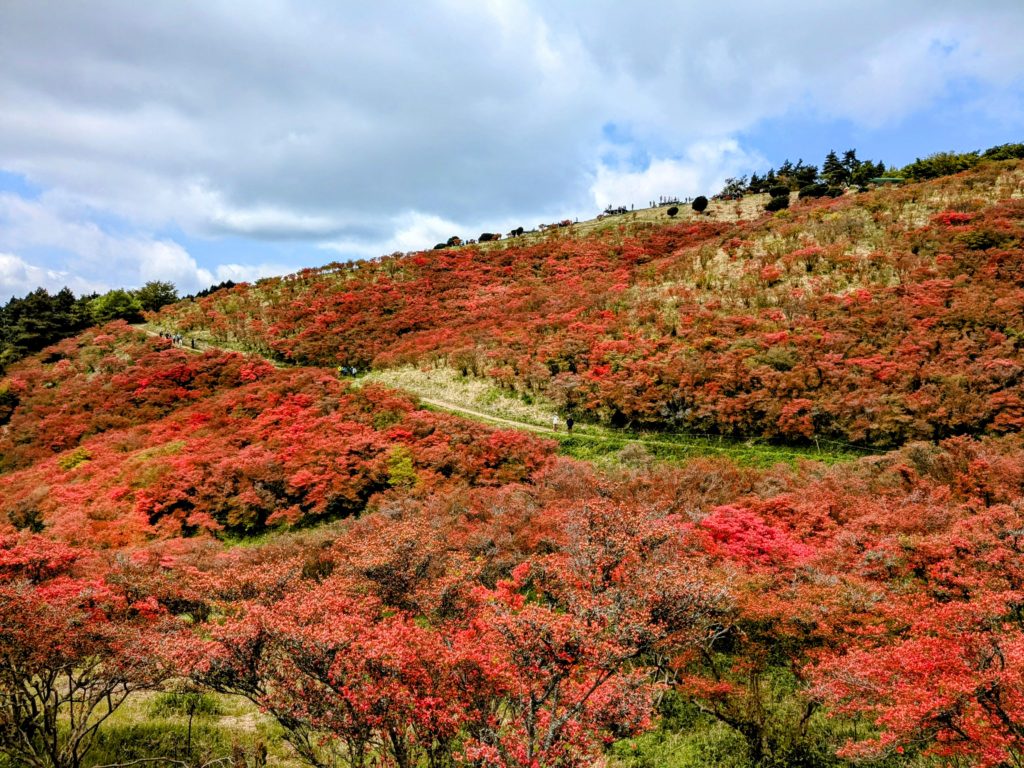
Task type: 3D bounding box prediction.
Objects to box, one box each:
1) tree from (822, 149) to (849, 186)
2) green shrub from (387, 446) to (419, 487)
[{"bbox_3d":[74.930,-50.150,185.000,6.000,8.800,6.000,0,0,0],"label":"tree"},{"bbox_3d":[-7.950,5.990,58.000,2.350,3.150,2.300,0,0,0],"label":"green shrub"}]

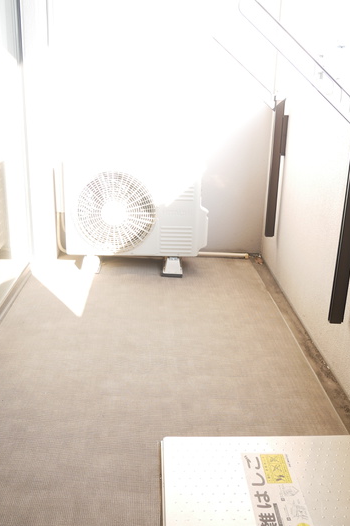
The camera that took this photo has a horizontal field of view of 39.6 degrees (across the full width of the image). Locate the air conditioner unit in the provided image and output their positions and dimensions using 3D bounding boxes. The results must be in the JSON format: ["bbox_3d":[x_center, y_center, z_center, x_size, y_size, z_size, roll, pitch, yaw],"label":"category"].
[{"bbox_3d":[-0.227,-0.336,2.971,0.841,0.537,0.300,1,19,-3],"label":"air conditioner unit"}]

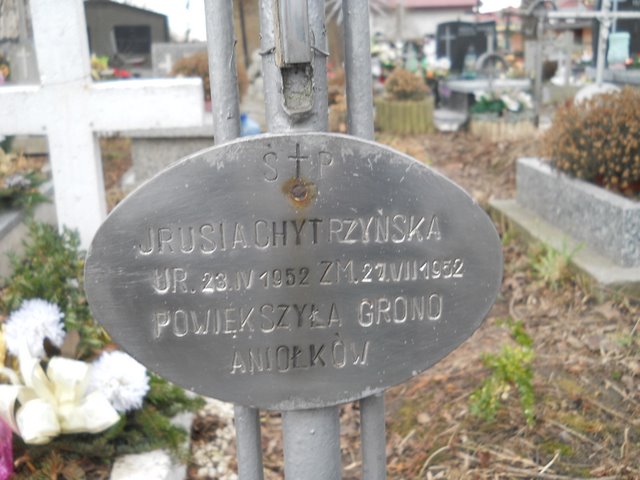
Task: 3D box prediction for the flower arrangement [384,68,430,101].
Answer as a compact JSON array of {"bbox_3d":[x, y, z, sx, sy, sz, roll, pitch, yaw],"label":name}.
[{"bbox_3d":[0.791,-1.401,6.850,0.420,0.300,0.420,-1,13,7],"label":"flower arrangement"}]

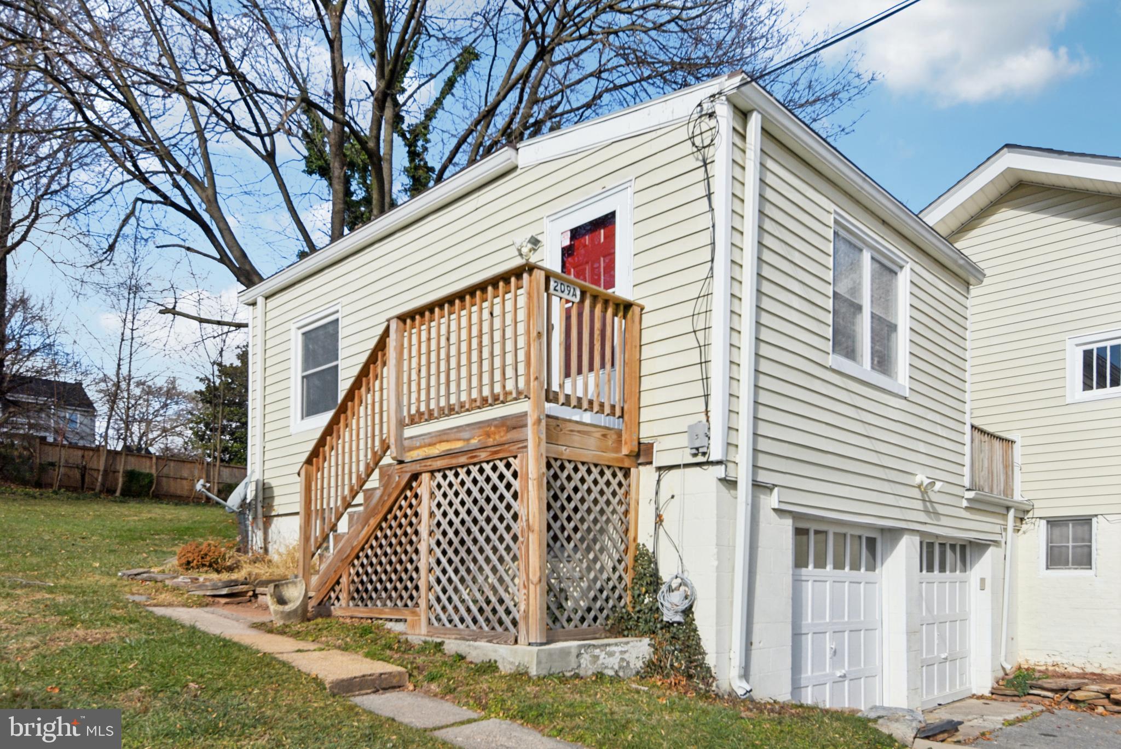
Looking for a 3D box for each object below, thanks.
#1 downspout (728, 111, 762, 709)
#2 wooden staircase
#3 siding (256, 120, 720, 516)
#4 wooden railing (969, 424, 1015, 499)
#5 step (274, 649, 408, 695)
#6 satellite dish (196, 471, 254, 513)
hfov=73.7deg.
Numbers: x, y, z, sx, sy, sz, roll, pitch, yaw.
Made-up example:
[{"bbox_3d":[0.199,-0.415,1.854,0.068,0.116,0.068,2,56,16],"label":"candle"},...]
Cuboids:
[{"bbox_3d":[1.430,0.110,5.840,0.200,4.550,0.100,-7,-12,41],"label":"downspout"},{"bbox_3d":[-0.980,0.830,6.950,3.550,2.750,1.250,-7,-12,41],"label":"wooden staircase"},{"bbox_3d":[-1.550,-0.080,8.130,7.500,3.200,0.150,-7,-12,41],"label":"siding"},{"bbox_3d":[5.920,1.250,10.200,0.100,0.880,1.950,-7,-12,41],"label":"wooden railing"},{"bbox_3d":[-1.590,2.090,5.290,0.850,0.150,0.620,-7,-12,41],"label":"step"},{"bbox_3d":[-4.500,1.580,10.100,0.750,0.580,0.580,3,-9,-17],"label":"satellite dish"}]

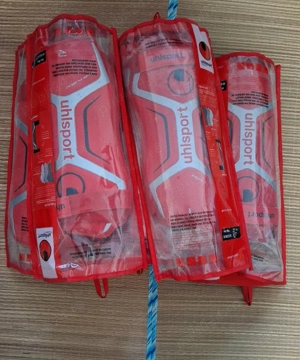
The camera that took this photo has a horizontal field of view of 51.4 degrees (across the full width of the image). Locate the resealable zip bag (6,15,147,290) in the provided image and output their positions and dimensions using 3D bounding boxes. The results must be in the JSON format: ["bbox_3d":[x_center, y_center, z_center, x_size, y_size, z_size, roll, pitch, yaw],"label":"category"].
[{"bbox_3d":[-0.097,-0.042,0.416,0.182,0.070,0.330,-2,85,0],"label":"resealable zip bag"}]

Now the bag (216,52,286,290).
[{"bbox_3d":[0.124,-0.013,0.424,0.120,0.048,0.312,0,85,0],"label":"bag"}]

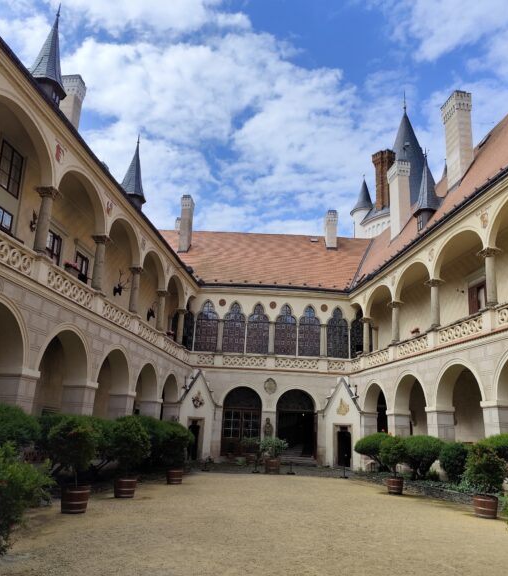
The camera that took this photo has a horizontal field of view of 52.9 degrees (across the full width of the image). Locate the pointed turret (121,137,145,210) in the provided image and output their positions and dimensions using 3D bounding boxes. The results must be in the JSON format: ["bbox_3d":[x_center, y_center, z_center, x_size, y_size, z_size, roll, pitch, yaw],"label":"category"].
[{"bbox_3d":[-5.143,-4.948,22.011,1.200,3.750,1.200,1,-16,7],"label":"pointed turret"}]

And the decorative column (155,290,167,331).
[{"bbox_3d":[-4.317,1.091,23.944,0.470,1.780,0.470,1,-15,7],"label":"decorative column"}]

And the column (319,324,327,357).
[{"bbox_3d":[4.128,3.132,30.032,0.381,1.965,0.381,3,-16,-2],"label":"column"}]

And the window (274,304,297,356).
[{"bbox_3d":[1.935,2.562,30.839,1.337,3.159,0.220,3,-16,-3],"label":"window"}]

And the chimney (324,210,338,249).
[{"bbox_3d":[5.803,-4.387,38.711,0.850,3.005,0.900,2,-16,0],"label":"chimney"}]

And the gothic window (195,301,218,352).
[{"bbox_3d":[-2.731,2.244,30.091,1.290,3.107,0.204,3,-16,-2],"label":"gothic window"}]

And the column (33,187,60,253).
[{"bbox_3d":[-5.572,-1.792,13.601,0.500,1.780,0.500,1,-15,7],"label":"column"}]

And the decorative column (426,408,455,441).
[{"bbox_3d":[6.939,5.735,18.829,0.700,2.600,0.860,5,-16,-7],"label":"decorative column"}]

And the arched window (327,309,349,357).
[{"bbox_3d":[5.086,2.757,30.986,1.321,3.112,0.220,3,-16,-3],"label":"arched window"}]

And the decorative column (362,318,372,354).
[{"bbox_3d":[6.308,2.722,28.409,0.442,2.022,0.442,5,-16,-7],"label":"decorative column"}]

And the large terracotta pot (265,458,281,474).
[{"bbox_3d":[0.727,6.901,19.735,0.580,0.560,0.580,3,-15,1],"label":"large terracotta pot"}]

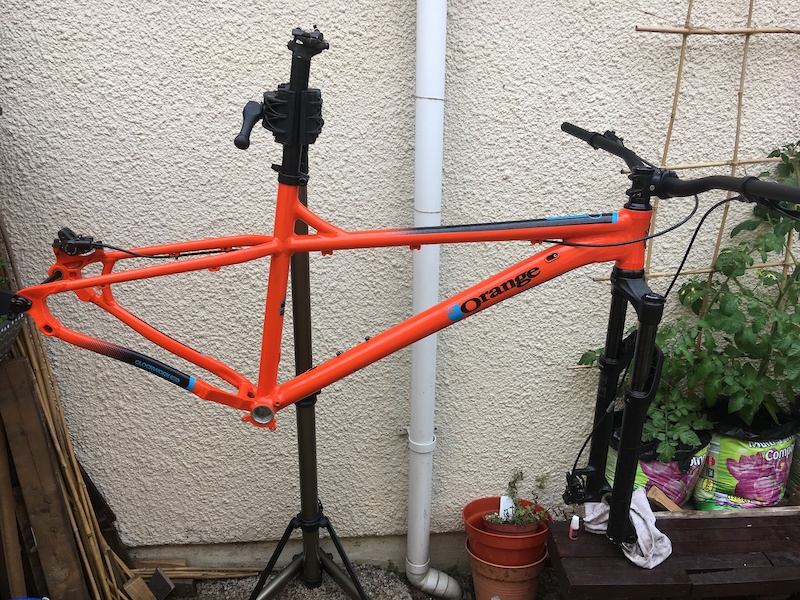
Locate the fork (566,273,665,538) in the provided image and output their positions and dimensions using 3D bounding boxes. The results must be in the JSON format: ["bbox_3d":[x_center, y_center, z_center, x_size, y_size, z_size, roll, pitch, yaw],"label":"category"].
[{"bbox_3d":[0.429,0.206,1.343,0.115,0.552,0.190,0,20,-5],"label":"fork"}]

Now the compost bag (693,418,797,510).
[{"bbox_3d":[1.008,0.432,1.960,0.245,0.230,0.240,-5,21,-16],"label":"compost bag"}]

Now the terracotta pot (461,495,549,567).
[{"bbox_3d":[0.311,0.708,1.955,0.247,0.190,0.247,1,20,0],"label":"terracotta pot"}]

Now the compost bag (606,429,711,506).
[{"bbox_3d":[0.736,0.445,1.946,0.250,0.210,0.240,-5,21,-16],"label":"compost bag"}]

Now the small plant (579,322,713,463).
[{"bbox_3d":[0.677,0.248,1.840,0.360,0.360,0.290,-1,20,-5],"label":"small plant"}]

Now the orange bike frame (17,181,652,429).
[{"bbox_3d":[-0.094,0.009,1.226,1.090,0.458,0.168,-1,20,-4],"label":"orange bike frame"}]

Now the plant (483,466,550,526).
[{"bbox_3d":[0.326,0.547,1.893,0.180,0.180,0.160,-1,20,-5],"label":"plant"}]

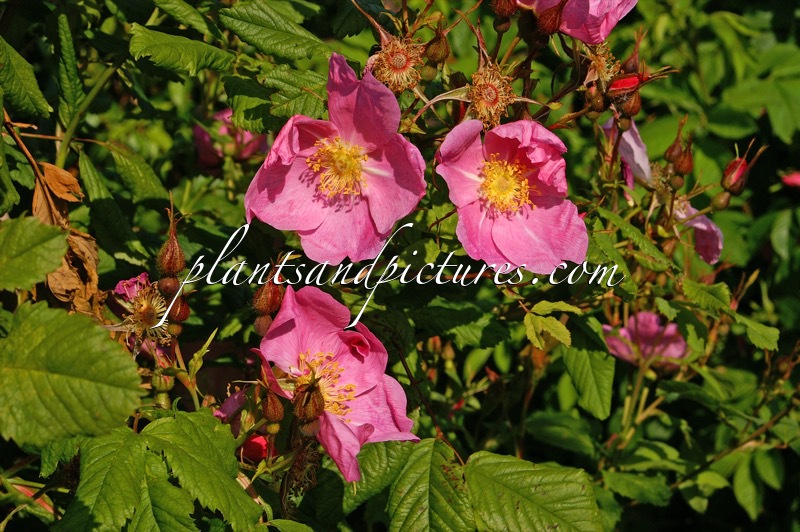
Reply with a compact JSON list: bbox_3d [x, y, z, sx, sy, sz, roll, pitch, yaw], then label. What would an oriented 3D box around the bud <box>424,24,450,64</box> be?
[{"bbox_3d":[0.013,-0.080,0.720,0.009,0.015,0.009,0,23,0],"label":"bud"}]

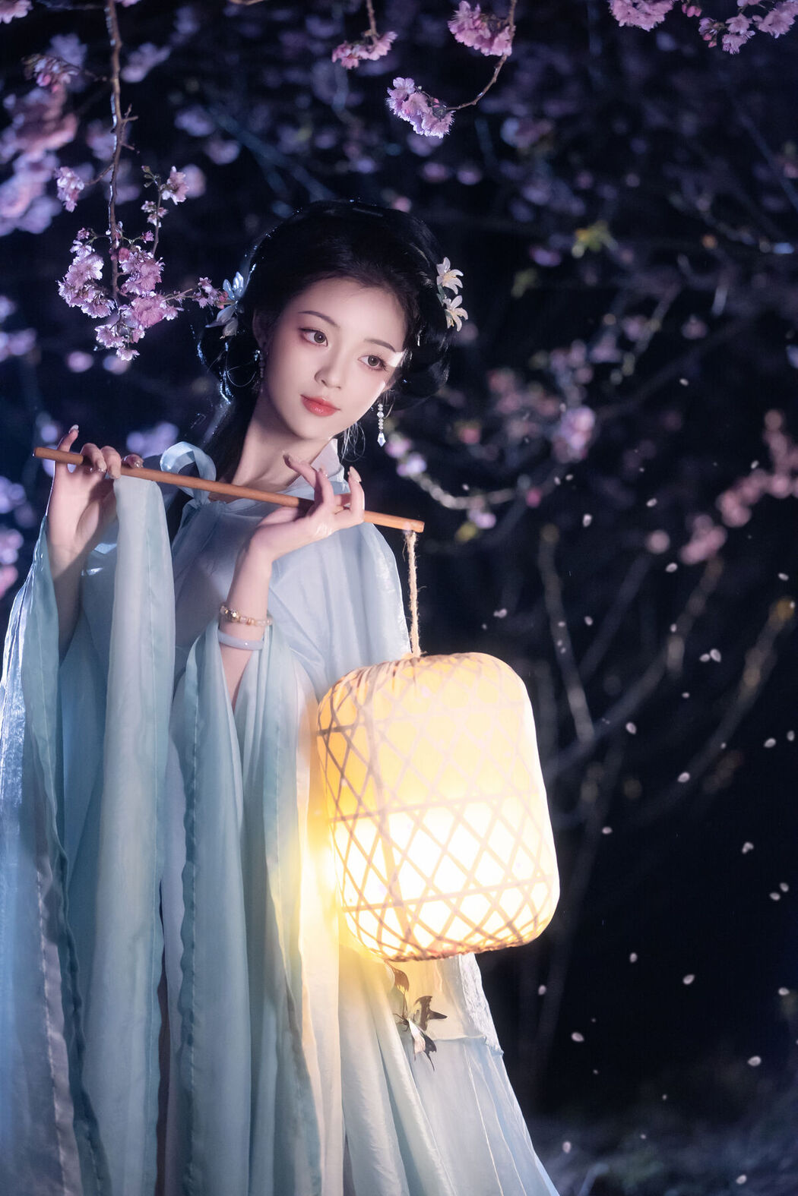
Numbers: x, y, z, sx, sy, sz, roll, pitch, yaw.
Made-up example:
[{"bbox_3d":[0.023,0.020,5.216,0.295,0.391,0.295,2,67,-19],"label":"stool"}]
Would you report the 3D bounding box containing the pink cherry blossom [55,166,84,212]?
[{"bbox_3d":[-0.332,-0.413,3.020,0.029,0.046,0.034,-1,0,12],"label":"pink cherry blossom"}]

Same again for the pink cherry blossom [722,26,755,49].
[{"bbox_3d":[0.351,-0.581,3.100,0.034,0.024,0.030,-1,0,0],"label":"pink cherry blossom"}]

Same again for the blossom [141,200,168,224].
[{"bbox_3d":[-0.244,-0.385,2.980,0.025,0.025,0.026,-1,0,0],"label":"blossom"}]

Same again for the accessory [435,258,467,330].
[{"bbox_3d":[0.054,-0.311,3.060,0.036,0.074,0.035,-12,0,-40],"label":"accessory"}]

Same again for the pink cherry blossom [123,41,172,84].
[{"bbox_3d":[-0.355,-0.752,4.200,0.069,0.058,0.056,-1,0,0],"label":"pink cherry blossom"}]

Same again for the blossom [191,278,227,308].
[{"bbox_3d":[-0.189,-0.303,2.970,0.035,0.031,0.033,-1,0,0],"label":"blossom"}]

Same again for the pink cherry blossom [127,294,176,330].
[{"bbox_3d":[-0.244,-0.283,2.950,0.048,0.035,0.042,-1,0,-5],"label":"pink cherry blossom"}]

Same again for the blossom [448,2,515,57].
[{"bbox_3d":[0.084,-0.586,3.080,0.068,0.056,0.056,-1,0,0],"label":"blossom"}]

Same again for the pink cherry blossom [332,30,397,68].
[{"bbox_3d":[-0.035,-0.566,3.080,0.066,0.041,0.052,-1,0,0],"label":"pink cherry blossom"}]

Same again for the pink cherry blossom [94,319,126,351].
[{"bbox_3d":[-0.294,-0.268,3.040,0.033,0.032,0.027,-1,0,0],"label":"pink cherry blossom"}]

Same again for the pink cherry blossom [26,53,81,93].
[{"bbox_3d":[-0.370,-0.562,3.200,0.059,0.043,0.045,-1,0,12],"label":"pink cherry blossom"}]

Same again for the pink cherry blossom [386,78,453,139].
[{"bbox_3d":[0.021,-0.504,3.080,0.069,0.062,0.056,-1,0,0],"label":"pink cherry blossom"}]

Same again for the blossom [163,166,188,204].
[{"bbox_3d":[-0.228,-0.422,3.050,0.026,0.038,0.027,-1,0,0],"label":"blossom"}]

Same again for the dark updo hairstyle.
[{"bbox_3d":[-0.076,-0.265,3.110,0.258,0.305,0.250,19,3,-16],"label":"dark updo hairstyle"}]

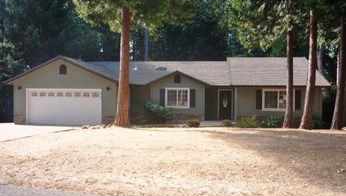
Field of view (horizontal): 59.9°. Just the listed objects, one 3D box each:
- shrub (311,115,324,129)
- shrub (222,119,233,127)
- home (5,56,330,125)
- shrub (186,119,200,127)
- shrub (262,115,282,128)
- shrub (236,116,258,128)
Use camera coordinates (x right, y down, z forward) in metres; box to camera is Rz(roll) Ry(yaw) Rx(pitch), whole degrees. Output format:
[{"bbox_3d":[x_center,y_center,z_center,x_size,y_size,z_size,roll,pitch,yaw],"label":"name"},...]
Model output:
[{"bbox_3d":[8.781,1.473,18.300,0.870,0.810,0.950,1,1,7],"label":"shrub"},{"bbox_3d":[3.362,1.550,18.600,0.650,0.460,0.600,1,1,7],"label":"shrub"},{"bbox_3d":[0.125,-0.770,23.733,20.230,4.890,12.300,1,1,7],"label":"home"},{"bbox_3d":[1.273,1.550,18.500,0.880,0.510,0.850,1,1,7],"label":"shrub"},{"bbox_3d":[6.131,1.456,18.400,1.200,0.830,1.100,1,1,7],"label":"shrub"},{"bbox_3d":[4.568,1.502,18.400,1.250,0.740,1.100,1,1,7],"label":"shrub"}]

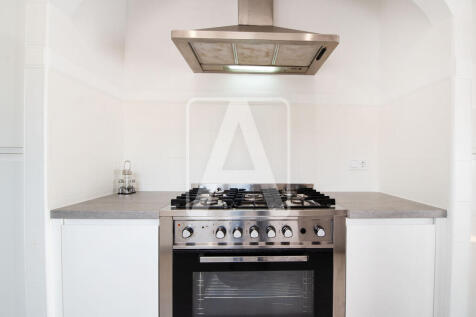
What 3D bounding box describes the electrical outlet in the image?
[{"bbox_3d":[0.951,0.055,1.550,0.142,0.080,0.014,0,0,1],"label":"electrical outlet"}]

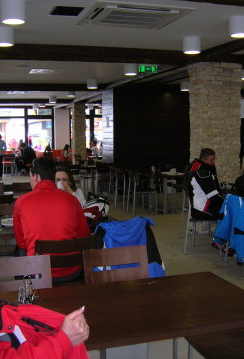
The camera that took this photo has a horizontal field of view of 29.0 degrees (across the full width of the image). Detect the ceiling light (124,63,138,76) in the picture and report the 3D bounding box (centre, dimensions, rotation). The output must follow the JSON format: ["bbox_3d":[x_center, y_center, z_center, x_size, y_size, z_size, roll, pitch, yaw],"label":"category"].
[{"bbox_3d":[0.162,-1.927,8.199,0.231,0.222,0.231,-1,6,0],"label":"ceiling light"}]

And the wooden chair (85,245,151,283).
[{"bbox_3d":[0.042,0.877,2.792,0.430,0.860,0.520,-2,6,-18],"label":"wooden chair"}]

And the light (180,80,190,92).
[{"bbox_3d":[1.516,-2.250,11.414,0.225,0.205,0.225,-2,6,-18],"label":"light"}]

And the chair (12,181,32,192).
[{"bbox_3d":[-1.429,0.496,7.345,0.448,0.837,0.542,-3,6,-18],"label":"chair"}]

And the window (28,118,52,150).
[{"bbox_3d":[-3.564,-1.917,20.510,1.064,1.497,0.118,-3,6,-18],"label":"window"}]

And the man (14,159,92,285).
[{"bbox_3d":[-0.556,0.531,3.738,0.560,1.400,0.740,-2,6,-18],"label":"man"}]

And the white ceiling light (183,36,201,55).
[{"bbox_3d":[0.969,-1.831,6.447,0.235,0.190,0.235,-2,6,-18],"label":"white ceiling light"}]

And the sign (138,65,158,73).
[{"bbox_3d":[0.448,-1.855,7.935,0.345,0.148,0.059,-3,6,-18],"label":"sign"}]

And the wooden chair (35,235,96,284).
[{"bbox_3d":[-0.477,0.823,3.667,0.430,0.840,0.520,-3,6,-18],"label":"wooden chair"}]

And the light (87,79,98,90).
[{"bbox_3d":[-0.660,-2.161,10.659,0.225,0.205,0.225,-2,6,-18],"label":"light"}]

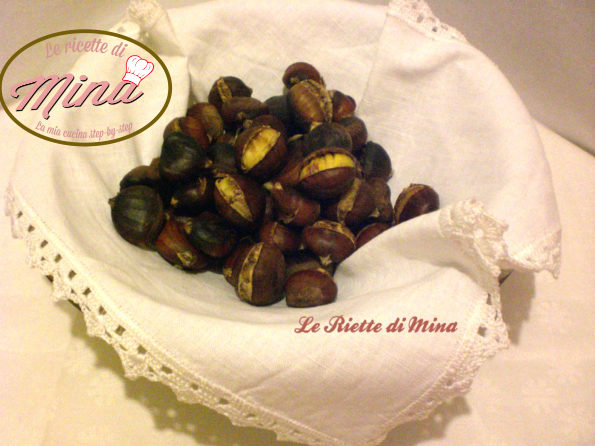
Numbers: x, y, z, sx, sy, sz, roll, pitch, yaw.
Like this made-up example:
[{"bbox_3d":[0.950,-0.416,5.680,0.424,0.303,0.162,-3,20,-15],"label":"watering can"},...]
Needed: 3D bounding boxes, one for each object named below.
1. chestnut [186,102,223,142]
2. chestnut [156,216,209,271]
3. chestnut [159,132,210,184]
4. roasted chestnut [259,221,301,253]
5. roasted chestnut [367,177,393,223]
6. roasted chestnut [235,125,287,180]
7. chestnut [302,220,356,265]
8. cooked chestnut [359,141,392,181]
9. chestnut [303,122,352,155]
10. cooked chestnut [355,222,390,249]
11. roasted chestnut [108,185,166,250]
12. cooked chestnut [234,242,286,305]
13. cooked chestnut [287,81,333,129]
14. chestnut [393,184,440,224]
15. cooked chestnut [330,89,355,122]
[{"bbox_3d":[-0.067,-0.073,0.478,0.028,0.029,0.030,0,44,0],"label":"chestnut"},{"bbox_3d":[-0.075,0.014,0.428,0.034,0.028,0.032,0,44,0],"label":"chestnut"},{"bbox_3d":[-0.075,-0.043,0.430,0.033,0.029,0.030,0,42,0],"label":"chestnut"},{"bbox_3d":[-0.011,0.010,0.420,0.029,0.026,0.028,0,46,0],"label":"roasted chestnut"},{"bbox_3d":[0.053,-0.016,0.435,0.028,0.028,0.030,0,42,0],"label":"roasted chestnut"},{"bbox_3d":[-0.024,-0.046,0.428,0.034,0.031,0.034,0,44,0],"label":"roasted chestnut"},{"bbox_3d":[0.020,0.013,0.415,0.034,0.028,0.029,0,46,0],"label":"chestnut"},{"bbox_3d":[0.052,-0.043,0.448,0.029,0.028,0.028,0,44,0],"label":"cooked chestnut"},{"bbox_3d":[0.022,-0.055,0.455,0.034,0.028,0.030,0,44,0],"label":"chestnut"},{"bbox_3d":[0.050,0.011,0.425,0.031,0.027,0.028,0,42,0],"label":"cooked chestnut"},{"bbox_3d":[-0.106,-0.004,0.430,0.035,0.037,0.038,0,46,0],"label":"roasted chestnut"},{"bbox_3d":[-0.021,0.030,0.390,0.031,0.034,0.029,18,24,13],"label":"cooked chestnut"},{"bbox_3d":[0.009,-0.086,0.475,0.031,0.031,0.036,-11,47,-10],"label":"cooked chestnut"},{"bbox_3d":[0.079,-0.011,0.430,0.032,0.029,0.030,15,48,14],"label":"chestnut"},{"bbox_3d":[0.032,-0.085,0.475,0.029,0.028,0.028,0,42,0],"label":"cooked chestnut"}]

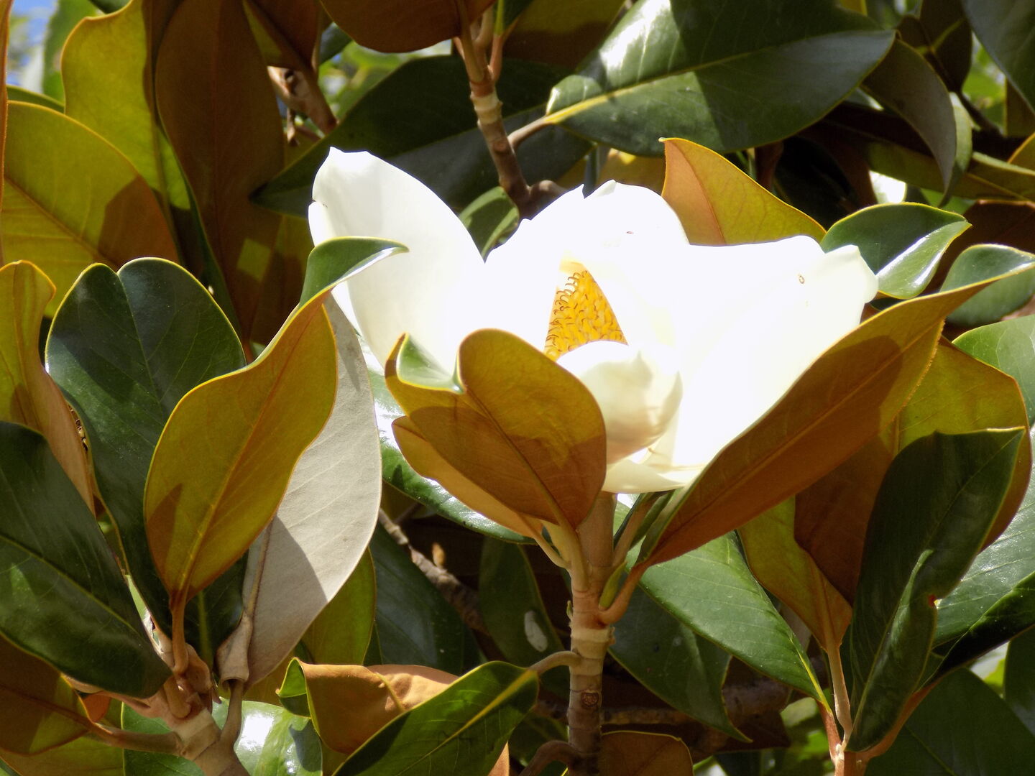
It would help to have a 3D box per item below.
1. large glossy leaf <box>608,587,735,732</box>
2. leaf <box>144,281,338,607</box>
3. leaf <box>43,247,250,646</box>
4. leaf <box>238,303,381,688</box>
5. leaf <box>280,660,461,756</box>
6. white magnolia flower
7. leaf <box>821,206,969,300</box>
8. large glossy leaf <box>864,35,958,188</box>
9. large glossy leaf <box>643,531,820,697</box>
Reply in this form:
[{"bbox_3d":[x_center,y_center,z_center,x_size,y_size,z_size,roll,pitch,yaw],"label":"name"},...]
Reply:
[{"bbox_3d":[0.066,0.109,2.680,0.052,0.088,0.025,-31,-12,-1],"label":"large glossy leaf"},{"bbox_3d":[-0.093,0.019,2.190,0.055,0.135,0.030,27,21,0],"label":"leaf"},{"bbox_3d":[-0.144,0.028,2.530,0.078,0.165,0.028,-4,-24,-9],"label":"leaf"},{"bbox_3d":[-0.071,0.036,2.220,0.065,0.140,0.030,9,10,-30],"label":"leaf"},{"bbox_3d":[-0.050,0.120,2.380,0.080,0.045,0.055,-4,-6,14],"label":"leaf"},{"bbox_3d":[0.026,-0.023,2.250,0.197,0.120,0.175,0,-10,0],"label":"white magnolia flower"},{"bbox_3d":[0.150,-0.053,2.630,0.085,0.055,0.028,-24,-34,-1],"label":"leaf"},{"bbox_3d":[0.172,-0.119,2.820,0.034,0.075,0.025,-27,0,20],"label":"large glossy leaf"},{"bbox_3d":[0.083,0.088,2.600,0.062,0.108,0.028,-39,-12,2],"label":"large glossy leaf"}]

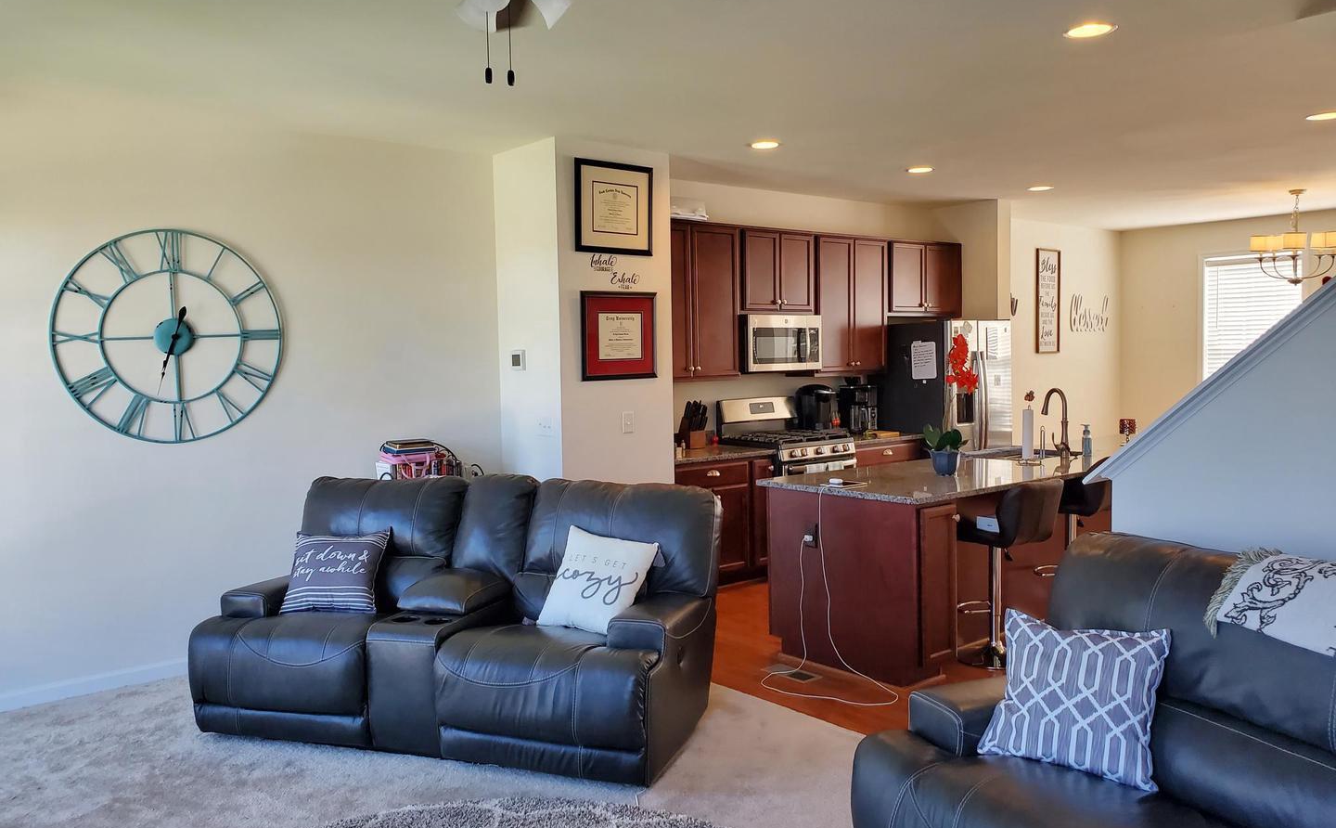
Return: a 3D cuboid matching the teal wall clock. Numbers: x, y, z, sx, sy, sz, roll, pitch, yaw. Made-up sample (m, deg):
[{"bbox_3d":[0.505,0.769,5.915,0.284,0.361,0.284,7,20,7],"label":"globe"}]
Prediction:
[{"bbox_3d":[-2.412,-0.375,4.903,1.057,1.048,0.040,-4,5,-40],"label":"teal wall clock"}]

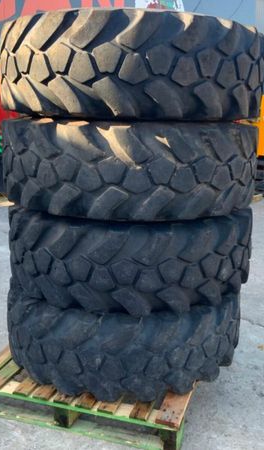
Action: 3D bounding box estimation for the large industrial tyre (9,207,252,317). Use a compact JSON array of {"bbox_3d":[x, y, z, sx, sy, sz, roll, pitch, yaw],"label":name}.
[{"bbox_3d":[-0.010,0.070,2.889,1.360,0.450,1.360,0,13,0],"label":"large industrial tyre"}]

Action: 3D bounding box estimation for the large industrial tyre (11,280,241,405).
[{"bbox_3d":[-0.045,0.497,3.017,1.360,0.450,1.360,0,13,0],"label":"large industrial tyre"}]

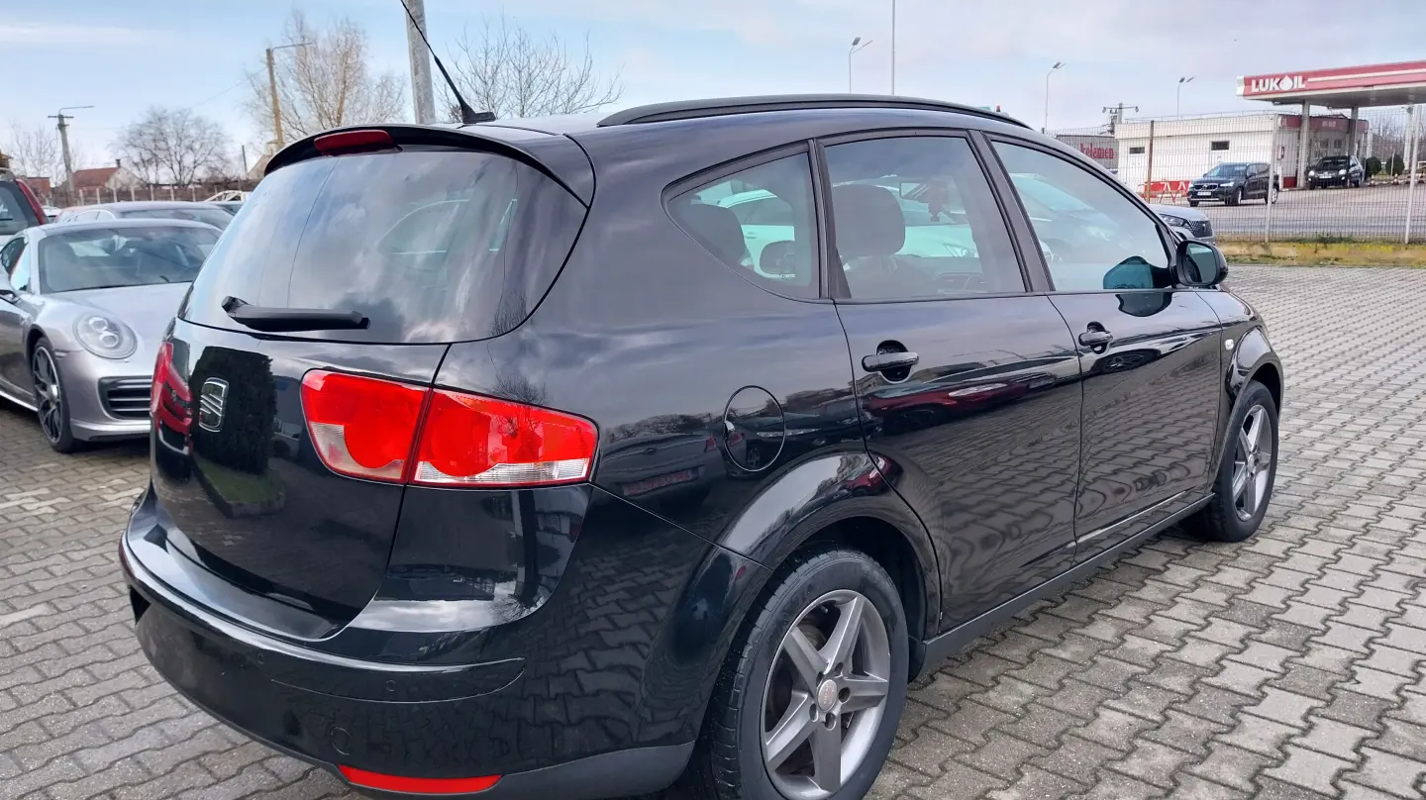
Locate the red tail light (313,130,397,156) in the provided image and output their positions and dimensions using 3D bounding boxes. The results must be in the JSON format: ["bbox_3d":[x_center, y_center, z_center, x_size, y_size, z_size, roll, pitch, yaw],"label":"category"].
[{"bbox_3d":[-0.766,-0.555,2.308,0.340,0.048,0.055,8,14,44],"label":"red tail light"}]

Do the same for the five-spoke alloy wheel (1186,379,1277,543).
[{"bbox_3d":[1.994,0.226,4.145,0.210,0.630,0.630,8,14,44],"label":"five-spoke alloy wheel"}]

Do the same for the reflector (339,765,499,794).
[{"bbox_3d":[-0.511,0.653,1.875,0.310,0.032,0.040,1,11,15],"label":"reflector"}]

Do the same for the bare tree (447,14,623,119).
[{"bbox_3d":[-4.170,-6.293,25.971,4.700,5.852,4.700,-4,11,-8],"label":"bare tree"}]

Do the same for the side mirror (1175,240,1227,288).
[{"bbox_3d":[1.554,-0.440,3.413,0.170,0.147,0.110,8,14,44],"label":"side mirror"}]

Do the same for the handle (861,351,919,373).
[{"bbox_3d":[0.382,-0.082,2.299,0.045,0.040,0.195,8,14,44],"label":"handle"}]

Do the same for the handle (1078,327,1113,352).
[{"bbox_3d":[1.074,-0.171,3.000,0.045,0.040,0.195,8,14,44],"label":"handle"}]

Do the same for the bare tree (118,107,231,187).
[{"bbox_3d":[-21.806,-9.054,44.102,5.300,5.876,5.300,-7,12,-25],"label":"bare tree"}]

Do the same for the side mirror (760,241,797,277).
[{"bbox_3d":[0.267,-0.626,4.672,0.170,0.147,0.110,8,14,44],"label":"side mirror"}]

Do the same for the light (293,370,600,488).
[{"bbox_3d":[-0.466,0.043,1.841,0.509,0.185,0.161,3,12,26],"label":"light"}]

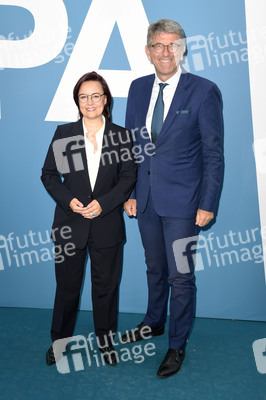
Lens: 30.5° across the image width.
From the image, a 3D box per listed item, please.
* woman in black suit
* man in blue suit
[{"bbox_3d":[-0.229,0.111,2.728,0.520,1.610,0.340,2,11,1],"label":"woman in black suit"},{"bbox_3d":[0.196,-0.010,2.707,0.550,1.885,0.430,8,13,29],"label":"man in blue suit"}]

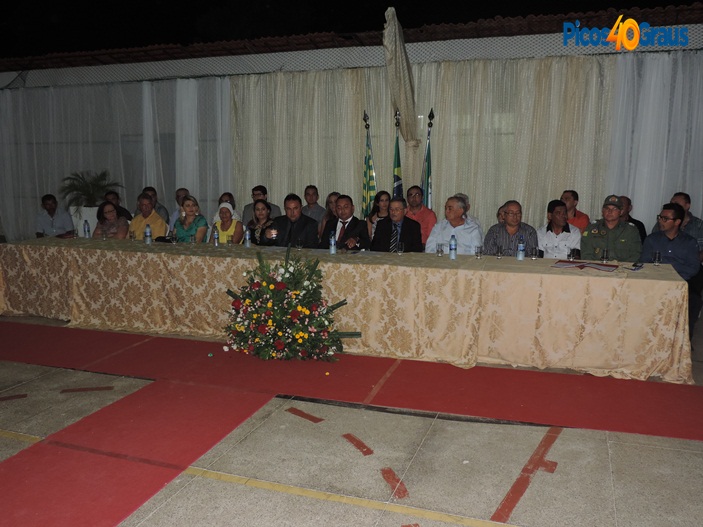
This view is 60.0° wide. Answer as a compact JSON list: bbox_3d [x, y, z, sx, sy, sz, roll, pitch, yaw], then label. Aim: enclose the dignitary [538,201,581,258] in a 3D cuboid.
[{"bbox_3d":[1.840,0.066,5.508,0.480,1.261,0.760,3,10,18],"label":"dignitary"}]

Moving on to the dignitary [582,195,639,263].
[{"bbox_3d":[2.308,0.074,5.480,0.560,1.350,0.760,3,9,15],"label":"dignitary"}]

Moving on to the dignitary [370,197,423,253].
[{"bbox_3d":[0.412,0.011,6.007,0.530,1.280,0.760,3,9,15],"label":"dignitary"}]

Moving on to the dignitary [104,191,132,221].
[{"bbox_3d":[-3.063,-0.282,7.768,0.470,1.260,0.760,2,9,7],"label":"dignitary"}]

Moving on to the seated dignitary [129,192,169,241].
[{"bbox_3d":[-2.301,-0.130,6.756,0.480,1.280,0.760,2,9,7],"label":"seated dignitary"}]

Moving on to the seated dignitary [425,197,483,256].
[{"bbox_3d":[0.914,0.018,5.759,0.550,1.275,0.780,3,10,20],"label":"seated dignitary"}]

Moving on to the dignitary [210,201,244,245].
[{"bbox_3d":[-1.423,-0.075,6.576,0.470,1.200,0.740,2,9,14],"label":"dignitary"}]

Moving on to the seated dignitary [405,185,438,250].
[{"bbox_3d":[0.676,-0.143,6.728,0.490,1.370,0.760,3,9,15],"label":"seated dignitary"}]

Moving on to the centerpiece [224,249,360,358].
[{"bbox_3d":[-0.483,0.323,5.132,1.120,0.910,0.440,3,9,15],"label":"centerpiece"}]

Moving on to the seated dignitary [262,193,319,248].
[{"bbox_3d":[-0.657,-0.063,6.246,0.560,1.281,0.800,2,9,12],"label":"seated dignitary"}]

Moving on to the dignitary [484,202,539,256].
[{"bbox_3d":[1.444,0.059,5.598,0.520,1.246,0.760,3,10,17],"label":"dignitary"}]

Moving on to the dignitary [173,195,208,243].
[{"bbox_3d":[-1.866,-0.118,6.718,0.480,1.239,0.740,3,10,18],"label":"dignitary"}]

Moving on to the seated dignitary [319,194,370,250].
[{"bbox_3d":[-0.115,-0.026,6.151,0.530,1.300,0.760,3,9,15],"label":"seated dignitary"}]

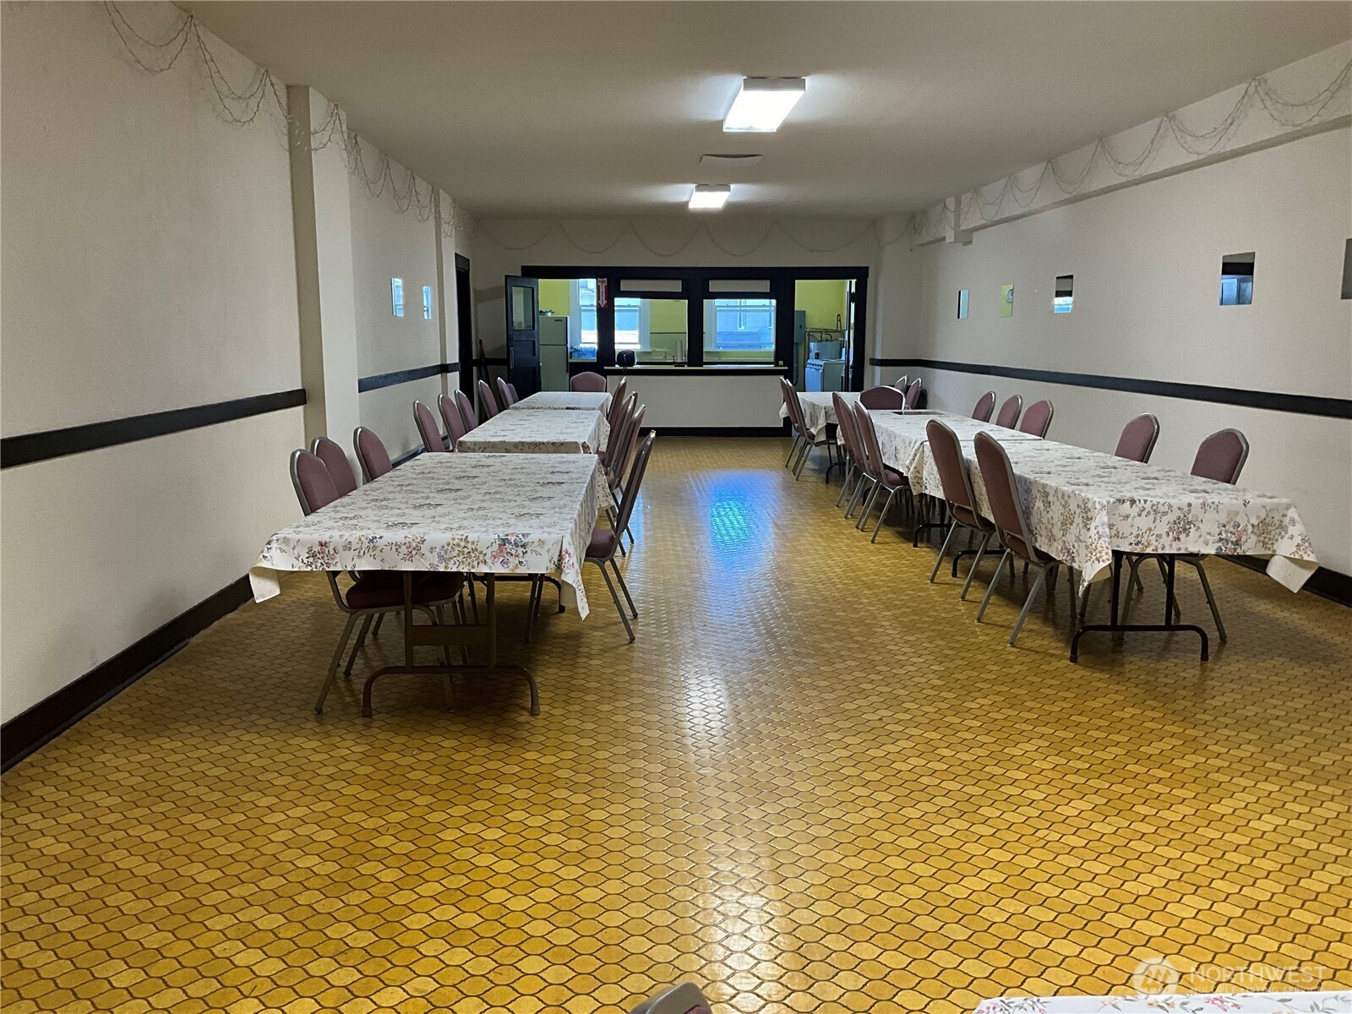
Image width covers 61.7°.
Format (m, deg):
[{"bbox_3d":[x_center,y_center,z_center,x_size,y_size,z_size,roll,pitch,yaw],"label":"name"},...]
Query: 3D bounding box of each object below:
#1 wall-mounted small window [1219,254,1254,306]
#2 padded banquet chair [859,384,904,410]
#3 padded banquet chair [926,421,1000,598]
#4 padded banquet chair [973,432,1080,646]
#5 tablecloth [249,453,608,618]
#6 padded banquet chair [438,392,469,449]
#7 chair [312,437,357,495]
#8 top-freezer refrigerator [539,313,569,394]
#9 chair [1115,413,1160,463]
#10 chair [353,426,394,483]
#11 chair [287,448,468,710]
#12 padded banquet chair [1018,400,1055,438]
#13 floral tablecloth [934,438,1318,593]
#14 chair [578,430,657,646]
[{"bbox_3d":[3.382,-1.370,6.833,0.030,0.305,0.380,0,9,-2],"label":"wall-mounted small window"},{"bbox_3d":[1.752,-0.607,9.943,0.450,0.930,0.570,0,9,-2],"label":"padded banquet chair"},{"bbox_3d":[1.649,-0.011,6.102,0.570,0.930,0.450,-1,9,-8],"label":"padded banquet chair"},{"bbox_3d":[1.674,0.120,5.181,0.620,0.935,0.450,-1,9,-4],"label":"padded banquet chair"},{"bbox_3d":[-0.825,0.038,4.728,1.050,0.270,2.500,0,9,-2],"label":"tablecloth"},{"bbox_3d":[-1.407,-0.354,8.294,0.610,0.935,0.450,0,9,2],"label":"padded banquet chair"},{"bbox_3d":[-1.235,0.177,4.904,0.570,0.930,0.450,0,9,2],"label":"chair"},{"bbox_3d":[-2.104,-2.262,18.357,0.720,1.630,0.700,0,9,-2],"label":"top-freezer refrigerator"},{"bbox_3d":[2.281,-0.046,6.257,0.610,0.935,0.450,0,9,0],"label":"chair"},{"bbox_3d":[-1.192,0.103,5.380,0.570,0.930,0.450,0,9,-2],"label":"chair"},{"bbox_3d":[-1.106,0.258,4.308,0.630,0.935,0.450,0,9,-2],"label":"chair"},{"bbox_3d":[2.154,-0.235,7.489,0.610,0.935,0.450,0,9,-2],"label":"padded banquet chair"},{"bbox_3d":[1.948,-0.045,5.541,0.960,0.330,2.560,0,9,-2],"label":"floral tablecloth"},{"bbox_3d":[-0.383,0.118,5.280,0.570,0.930,0.450,0,9,0],"label":"chair"}]

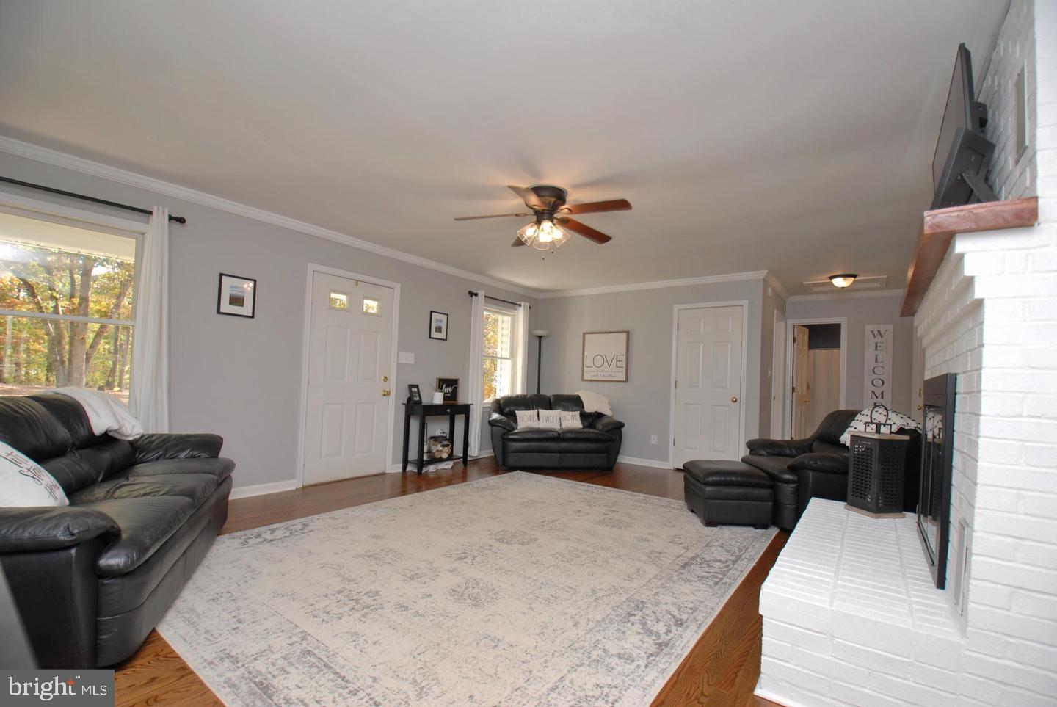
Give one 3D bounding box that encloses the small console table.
[{"bbox_3d":[-1.056,0.969,5.161,0.300,0.756,0.855,0,-4,38],"label":"small console table"}]

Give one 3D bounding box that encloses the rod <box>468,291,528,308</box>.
[{"bbox_3d":[-0.392,-0.736,6.218,0.090,0.050,1.303,0,-4,38],"label":"rod"}]

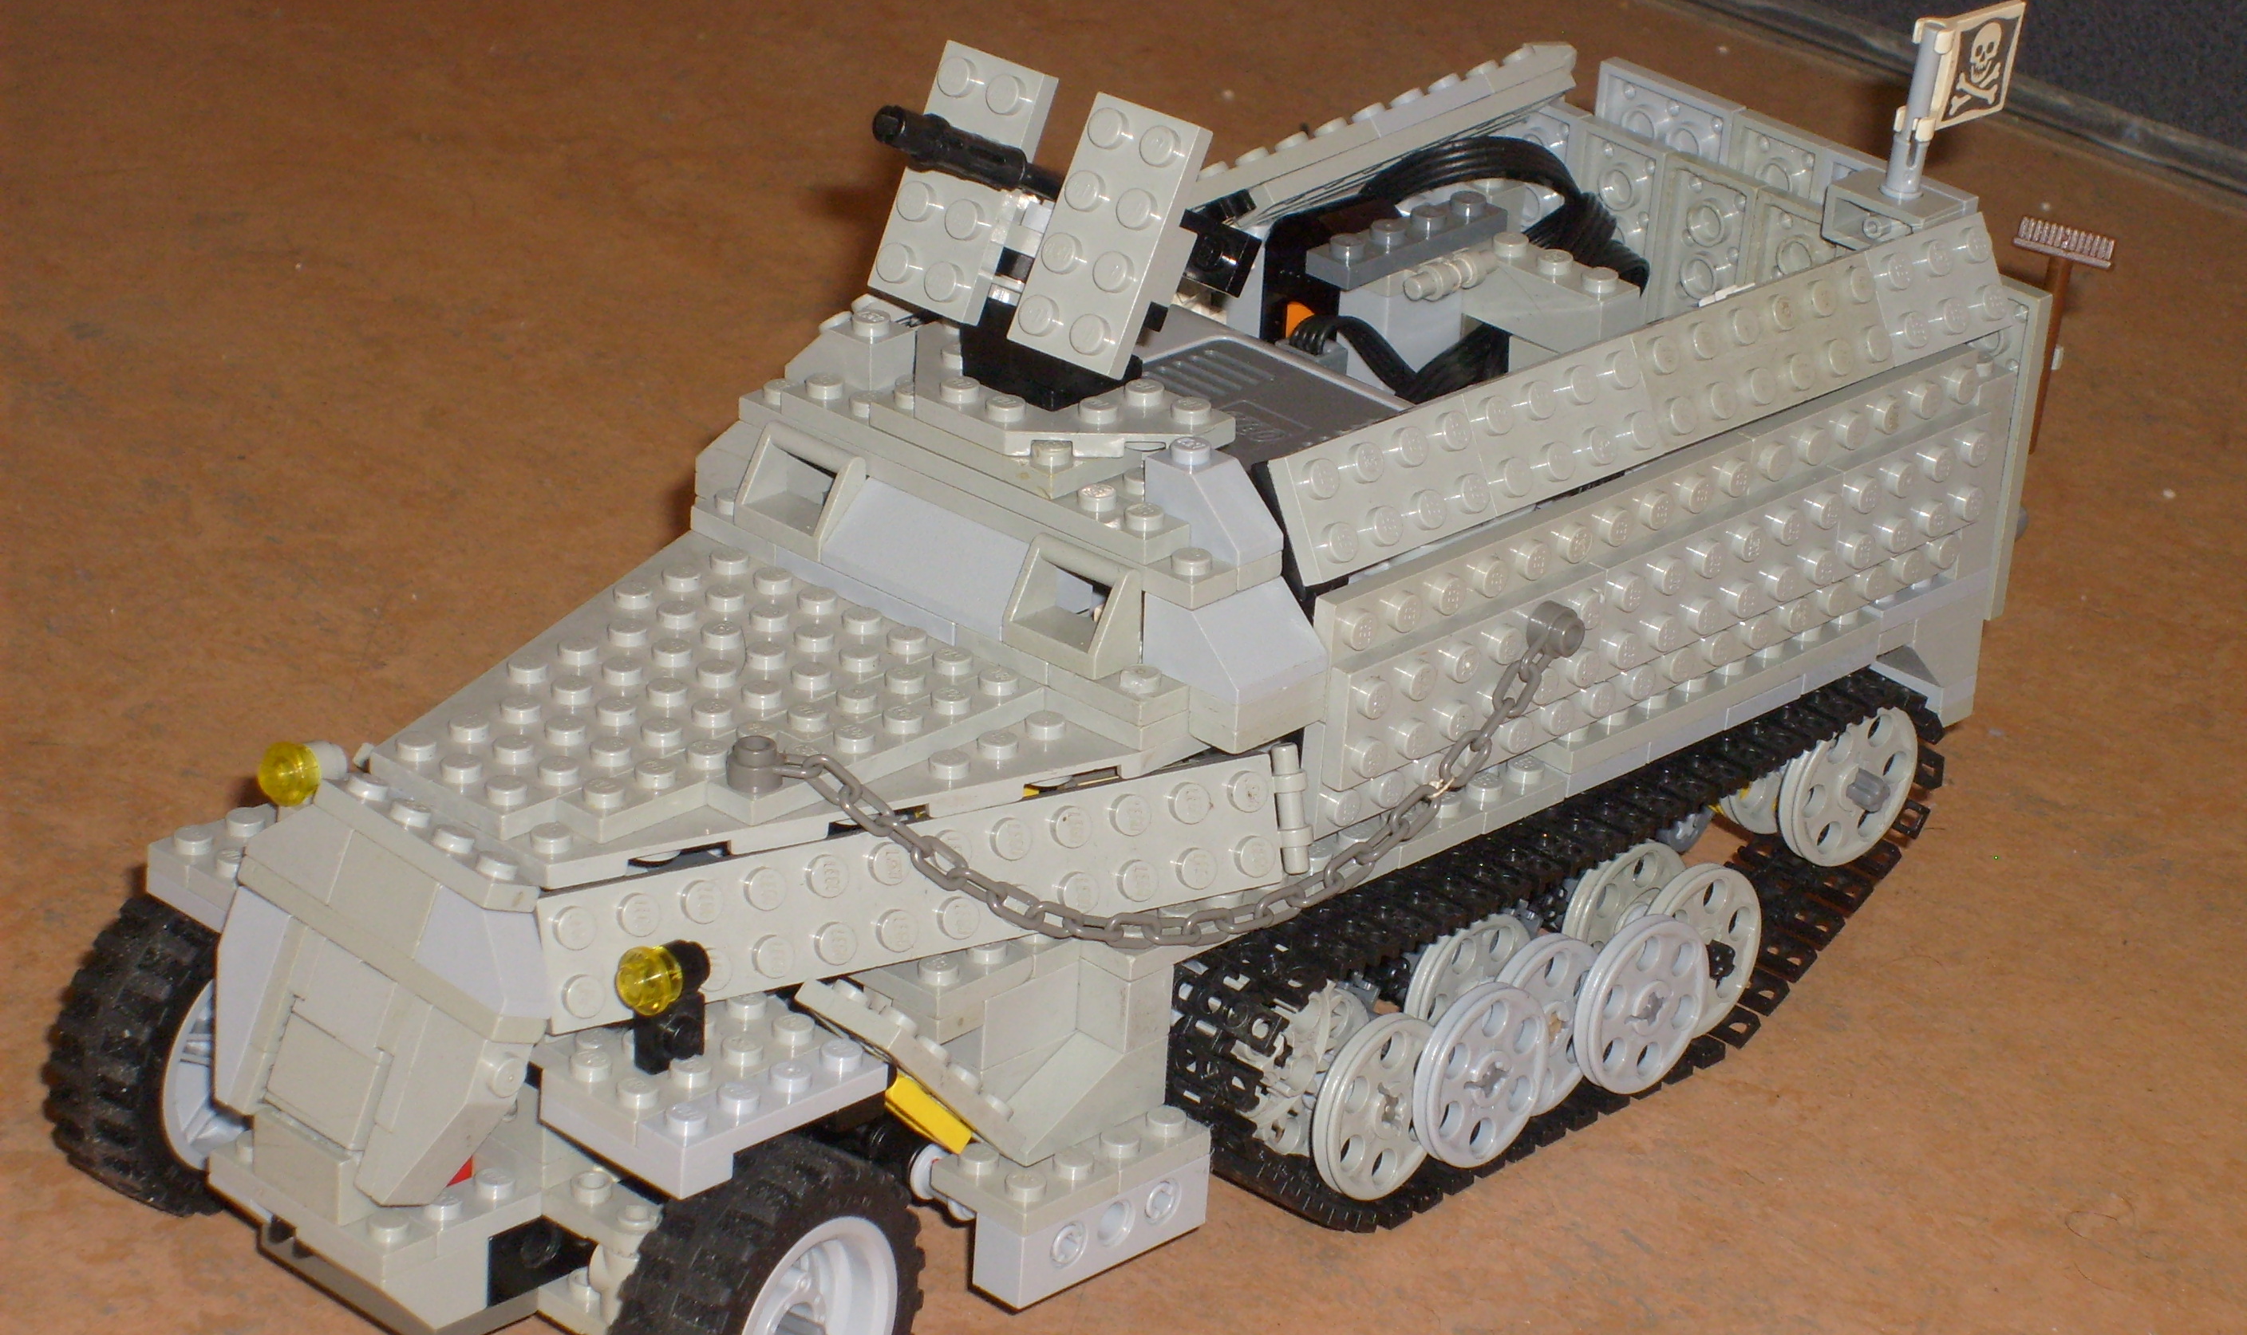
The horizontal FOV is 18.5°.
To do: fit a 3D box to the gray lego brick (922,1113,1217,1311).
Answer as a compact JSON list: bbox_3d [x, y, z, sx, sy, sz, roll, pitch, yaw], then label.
[{"bbox_3d":[-0.006,0.063,0.832,0.016,0.015,0.032,24,32,39],"label":"gray lego brick"}]

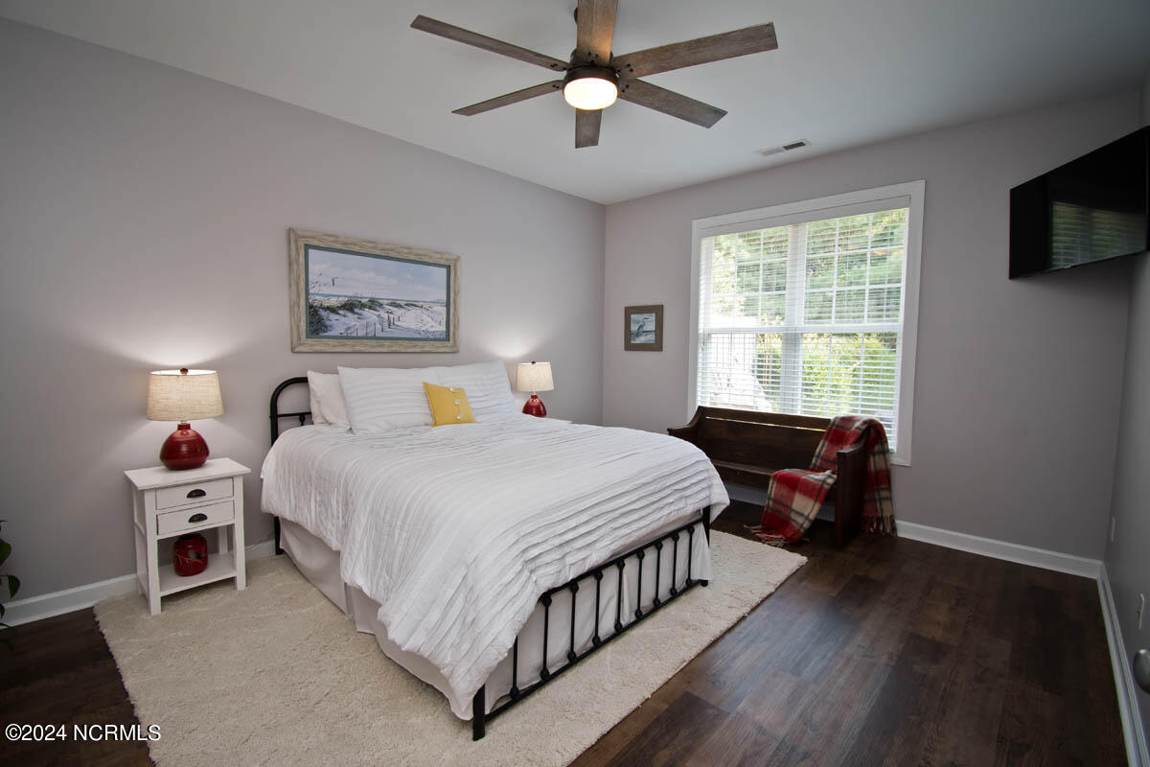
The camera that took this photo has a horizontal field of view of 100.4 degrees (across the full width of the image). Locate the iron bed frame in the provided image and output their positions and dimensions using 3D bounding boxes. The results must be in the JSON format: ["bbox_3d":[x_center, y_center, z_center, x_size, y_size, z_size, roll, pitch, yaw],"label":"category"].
[{"bbox_3d":[-0.554,0.520,2.805,2.120,1.110,1.550,5,6,45],"label":"iron bed frame"}]

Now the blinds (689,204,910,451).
[{"bbox_3d":[1.651,-0.425,3.703,1.479,1.713,0.070,4,6,40],"label":"blinds"}]

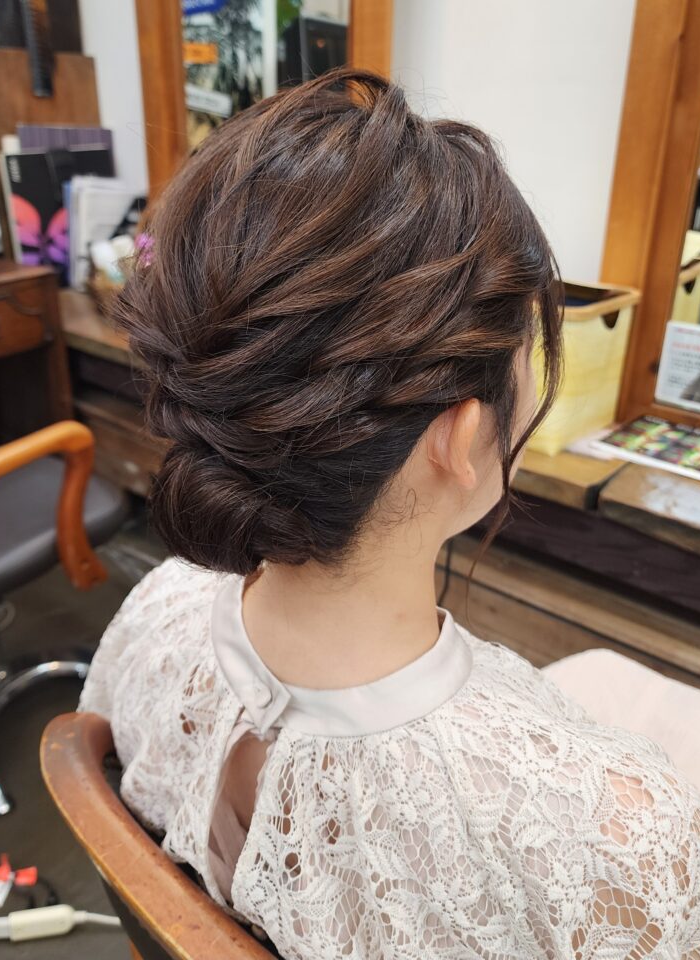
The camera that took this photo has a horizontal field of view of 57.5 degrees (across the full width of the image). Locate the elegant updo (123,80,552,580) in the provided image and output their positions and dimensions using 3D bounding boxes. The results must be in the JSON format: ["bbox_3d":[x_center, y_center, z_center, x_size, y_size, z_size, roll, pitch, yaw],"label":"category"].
[{"bbox_3d":[0.003,-0.086,0.390,0.260,0.270,0.205,-17,27,-42],"label":"elegant updo"}]

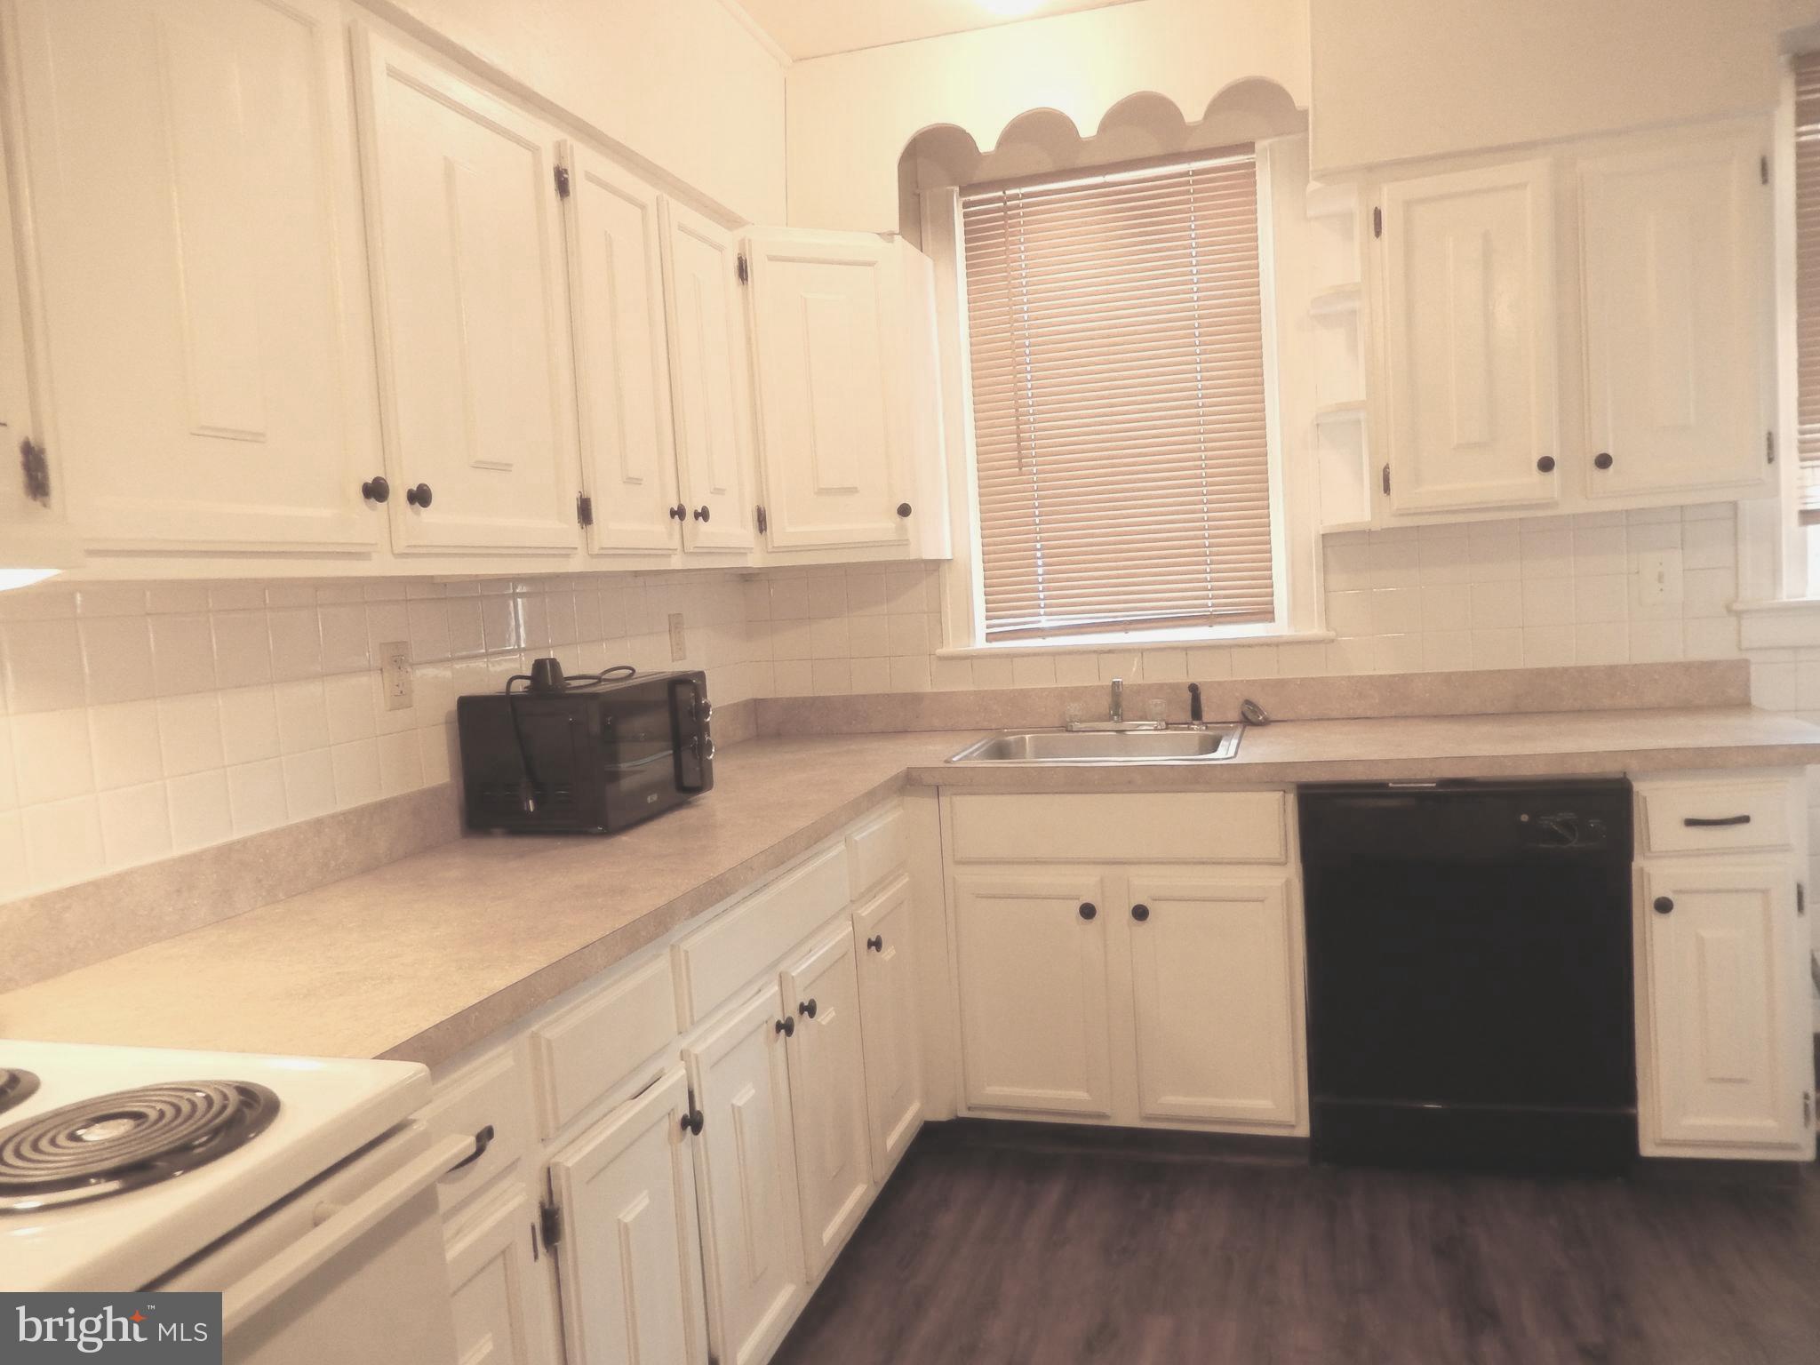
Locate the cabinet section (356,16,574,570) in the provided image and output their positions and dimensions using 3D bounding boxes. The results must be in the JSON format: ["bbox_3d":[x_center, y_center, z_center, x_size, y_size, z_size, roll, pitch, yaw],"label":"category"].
[{"bbox_3d":[-0.807,-0.549,2.072,0.310,0.711,0.493,-2,4,16],"label":"cabinet section"}]

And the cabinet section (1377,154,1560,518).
[{"bbox_3d":[1.228,-0.731,2.928,0.330,0.703,0.310,-2,4,16],"label":"cabinet section"}]

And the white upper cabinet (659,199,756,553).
[{"bbox_3d":[-0.564,-0.585,2.660,0.340,0.690,0.340,-2,4,16],"label":"white upper cabinet"}]

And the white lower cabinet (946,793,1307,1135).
[{"bbox_3d":[0.525,0.557,3.078,0.755,0.765,0.615,-2,4,16],"label":"white lower cabinet"}]

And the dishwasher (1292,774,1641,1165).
[{"bbox_3d":[1.181,0.571,2.890,0.605,0.830,0.605,-2,4,16],"label":"dishwasher"}]

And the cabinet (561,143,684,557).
[{"bbox_3d":[-0.657,-0.551,2.324,0.340,0.690,0.360,-2,4,16],"label":"cabinet"}]

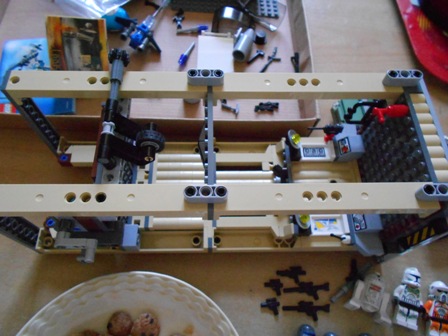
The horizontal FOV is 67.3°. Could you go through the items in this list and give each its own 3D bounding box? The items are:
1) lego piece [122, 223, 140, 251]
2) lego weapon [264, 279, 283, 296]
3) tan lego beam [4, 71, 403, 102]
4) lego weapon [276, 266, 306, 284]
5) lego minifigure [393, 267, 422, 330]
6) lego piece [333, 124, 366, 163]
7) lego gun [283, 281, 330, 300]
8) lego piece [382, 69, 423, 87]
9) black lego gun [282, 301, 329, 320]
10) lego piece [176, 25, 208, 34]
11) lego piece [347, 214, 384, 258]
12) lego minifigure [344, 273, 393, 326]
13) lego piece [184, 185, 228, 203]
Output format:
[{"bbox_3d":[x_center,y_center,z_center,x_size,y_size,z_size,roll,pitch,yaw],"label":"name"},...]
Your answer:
[{"bbox_3d":[-0.069,0.053,0.254,0.011,0.016,0.016,0,64,-3],"label":"lego piece"},{"bbox_3d":[0.038,0.090,0.254,0.014,0.004,0.013,5,64,0],"label":"lego weapon"},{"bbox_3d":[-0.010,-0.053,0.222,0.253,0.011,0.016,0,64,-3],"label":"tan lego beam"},{"bbox_3d":[0.054,0.085,0.266,0.024,0.004,0.014,1,64,-2],"label":"lego weapon"},{"bbox_3d":[0.138,0.095,0.250,0.024,0.013,0.042,18,65,6],"label":"lego minifigure"},{"bbox_3d":[0.107,-0.024,0.293,0.021,0.017,0.032,0,64,-3],"label":"lego piece"},{"bbox_3d":[0.065,0.096,0.261,0.037,0.004,0.014,-3,64,-4],"label":"lego gun"},{"bbox_3d":[0.117,-0.058,0.220,0.024,0.008,0.008,0,64,-3],"label":"lego piece"},{"bbox_3d":[0.063,0.109,0.255,0.036,0.004,0.013,1,64,-2],"label":"black lego gun"},{"bbox_3d":[-0.035,-0.153,0.374,0.035,0.008,0.008,-5,64,-5],"label":"lego piece"},{"bbox_3d":[0.109,0.051,0.258,0.020,0.019,0.032,0,64,-3],"label":"lego piece"},{"bbox_3d":[0.107,0.096,0.248,0.028,0.015,0.030,22,65,8],"label":"lego minifigure"},{"bbox_3d":[-0.010,0.014,0.179,0.024,0.008,0.008,0,64,-3],"label":"lego piece"}]

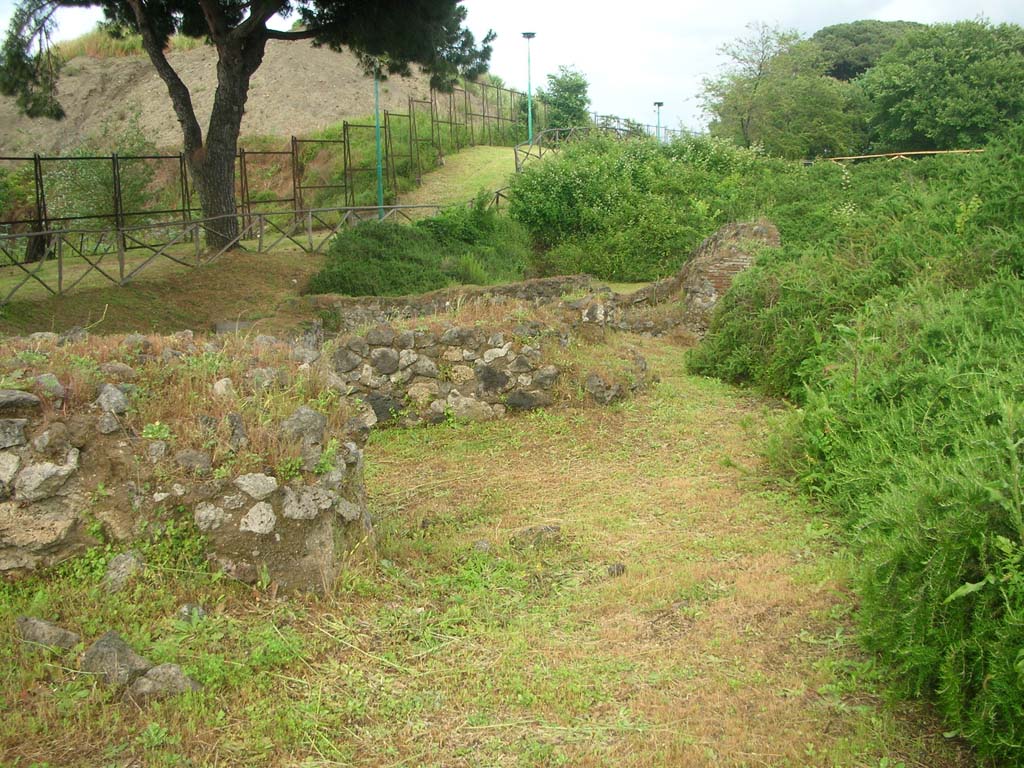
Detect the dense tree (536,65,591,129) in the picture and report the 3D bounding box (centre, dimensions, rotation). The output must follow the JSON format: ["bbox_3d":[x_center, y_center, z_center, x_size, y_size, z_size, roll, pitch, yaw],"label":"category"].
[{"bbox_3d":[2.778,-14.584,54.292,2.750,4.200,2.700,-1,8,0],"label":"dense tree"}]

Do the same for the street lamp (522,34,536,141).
[{"bbox_3d":[0.819,-13.480,47.348,0.630,5.000,0.600,-1,8,0],"label":"street lamp"}]

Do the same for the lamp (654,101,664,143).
[{"bbox_3d":[10.284,-17.135,72.348,0.650,5.000,0.600,-1,8,0],"label":"lamp"}]

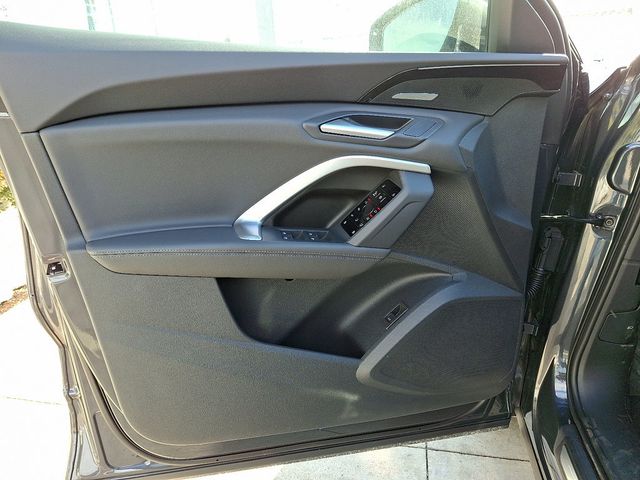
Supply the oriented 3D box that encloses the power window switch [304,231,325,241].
[{"bbox_3d":[-0.008,-0.006,0.790,0.037,0.011,0.039,0,21,0],"label":"power window switch"}]

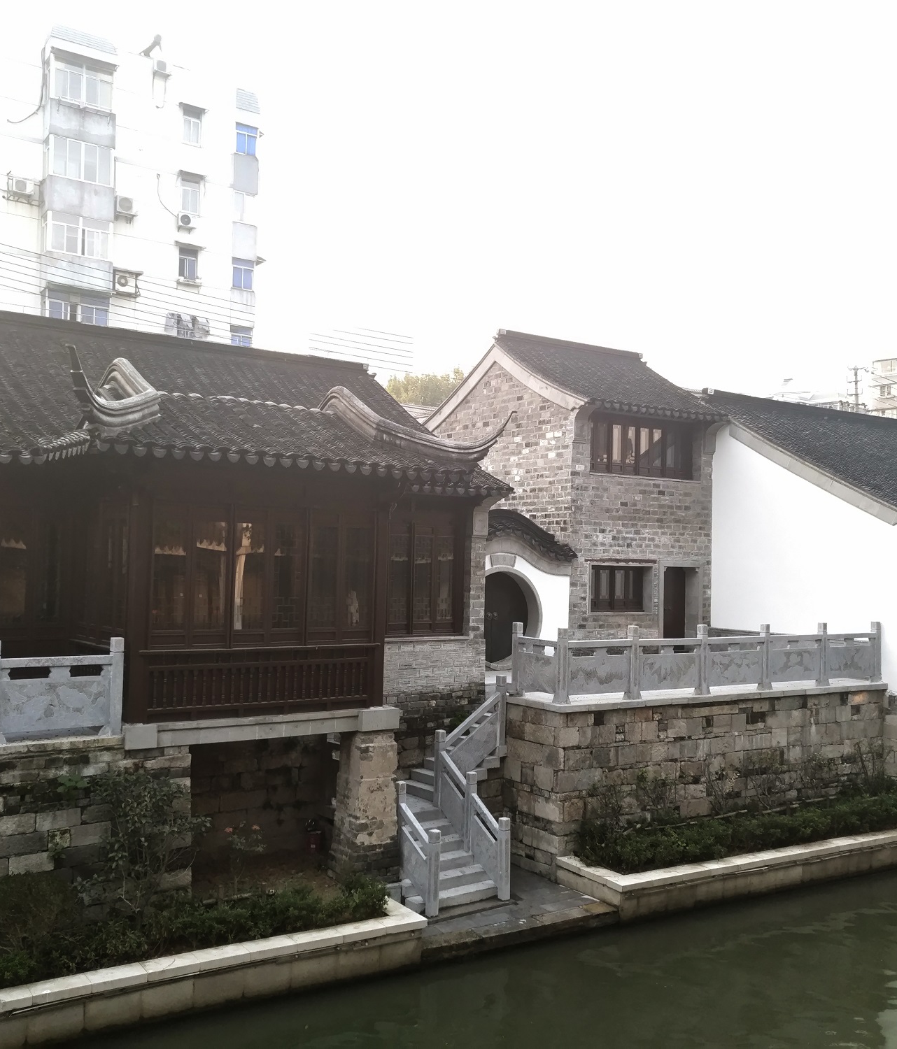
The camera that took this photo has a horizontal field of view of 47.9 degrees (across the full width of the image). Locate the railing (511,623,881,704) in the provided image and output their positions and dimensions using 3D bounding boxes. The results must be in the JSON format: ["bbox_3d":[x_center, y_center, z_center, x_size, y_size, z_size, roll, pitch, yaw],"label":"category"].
[{"bbox_3d":[4.615,2.263,17.534,7.812,1.112,1.117,3,-3,-31],"label":"railing"}]

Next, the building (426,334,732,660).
[{"bbox_3d":[2.895,-0.703,24.718,4.385,7.531,6.740,3,-3,-31],"label":"building"}]

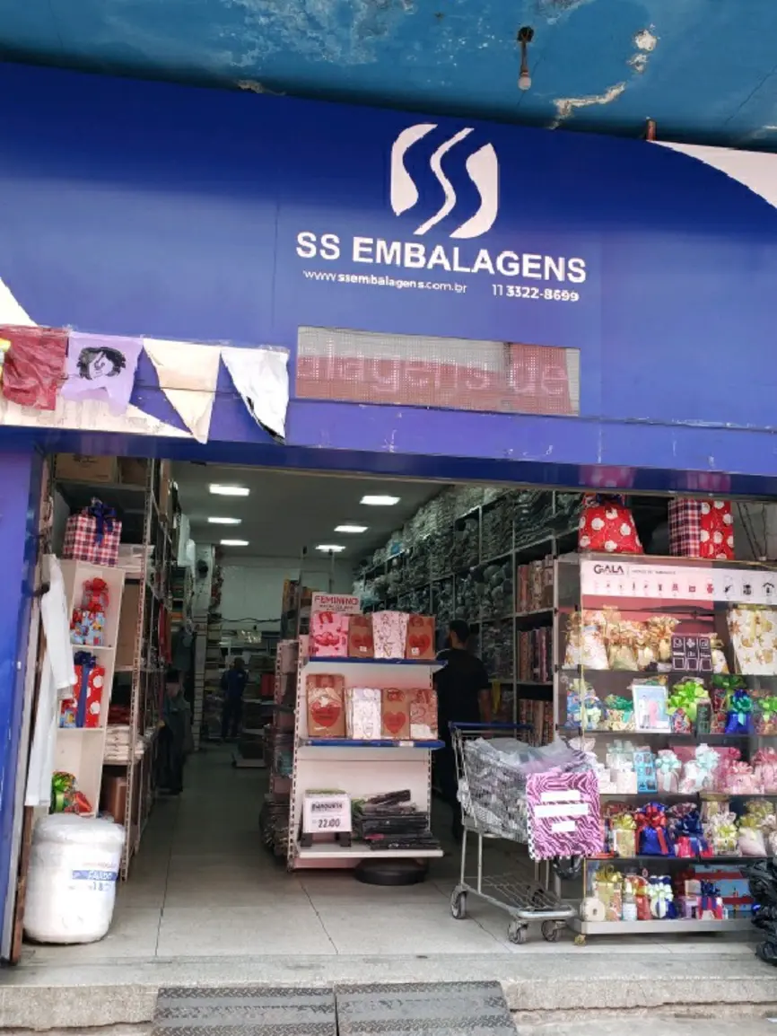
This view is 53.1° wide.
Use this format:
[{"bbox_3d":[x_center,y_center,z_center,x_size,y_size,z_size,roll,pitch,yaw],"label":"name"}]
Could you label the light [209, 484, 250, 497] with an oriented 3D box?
[{"bbox_3d":[-1.904,-0.322,9.300,0.470,0.060,0.450,4,-11,-13],"label":"light"}]

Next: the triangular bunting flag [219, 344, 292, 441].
[{"bbox_3d":[-0.608,-0.564,3.497,0.314,0.420,0.050,3,-12,-7],"label":"triangular bunting flag"}]

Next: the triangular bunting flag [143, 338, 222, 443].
[{"bbox_3d":[-0.931,-0.575,3.500,0.340,0.450,0.030,3,-11,-7],"label":"triangular bunting flag"}]

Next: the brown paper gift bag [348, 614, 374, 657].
[{"bbox_3d":[-0.178,0.733,4.816,0.166,0.266,0.090,4,-11,-11],"label":"brown paper gift bag"}]

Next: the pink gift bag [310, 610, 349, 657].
[{"bbox_3d":[-0.364,0.719,4.784,0.220,0.282,0.100,4,-11,-11],"label":"pink gift bag"}]

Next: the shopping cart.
[{"bbox_3d":[0.647,1.596,4.044,0.500,1.000,0.850,4,-11,-13],"label":"shopping cart"}]

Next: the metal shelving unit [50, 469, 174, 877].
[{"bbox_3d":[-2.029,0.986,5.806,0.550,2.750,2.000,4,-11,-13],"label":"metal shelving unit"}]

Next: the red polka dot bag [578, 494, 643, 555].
[{"bbox_3d":[1.233,0.037,4.320,0.340,0.370,0.200,3,-11,-7],"label":"red polka dot bag"}]

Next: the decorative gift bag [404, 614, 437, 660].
[{"bbox_3d":[0.208,0.813,5.273,0.213,0.298,0.090,4,-12,-10],"label":"decorative gift bag"}]

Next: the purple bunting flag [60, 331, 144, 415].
[{"bbox_3d":[-1.234,-0.624,3.347,0.325,0.355,0.040,3,-11,-7],"label":"purple bunting flag"}]

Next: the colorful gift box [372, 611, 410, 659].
[{"bbox_3d":[0.009,0.793,5.239,0.247,0.314,0.090,4,-12,-10],"label":"colorful gift box"}]

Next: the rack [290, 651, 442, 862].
[{"bbox_3d":[-0.131,1.571,5.120,0.955,1.440,0.370,4,-12,-10],"label":"rack"}]

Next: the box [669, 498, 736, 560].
[{"bbox_3d":[1.800,0.068,4.485,0.290,0.360,0.200,4,-11,-13],"label":"box"}]

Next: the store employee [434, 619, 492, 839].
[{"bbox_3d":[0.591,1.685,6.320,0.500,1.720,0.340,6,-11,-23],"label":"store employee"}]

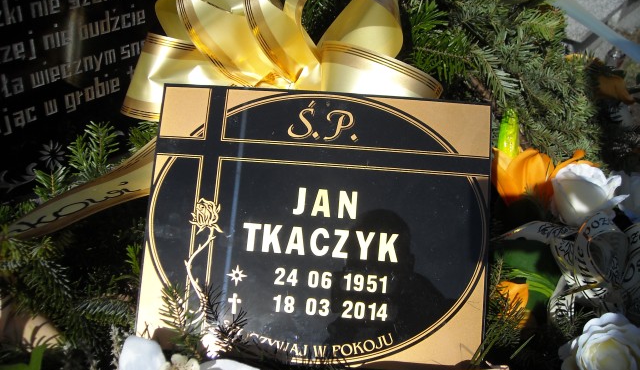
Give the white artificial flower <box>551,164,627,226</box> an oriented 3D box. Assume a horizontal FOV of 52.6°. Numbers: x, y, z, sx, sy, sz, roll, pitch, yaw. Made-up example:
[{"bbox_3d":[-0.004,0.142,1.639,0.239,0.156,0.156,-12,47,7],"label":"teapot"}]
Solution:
[{"bbox_3d":[0.232,0.009,0.560,0.065,0.056,0.060,0,35,0],"label":"white artificial flower"}]

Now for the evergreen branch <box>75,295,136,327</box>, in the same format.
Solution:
[{"bbox_3d":[-0.186,0.110,0.560,0.054,0.025,0.032,0,35,0],"label":"evergreen branch"}]

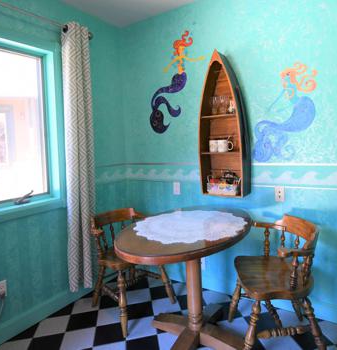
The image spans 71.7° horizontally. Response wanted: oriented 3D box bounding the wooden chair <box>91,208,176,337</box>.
[{"bbox_3d":[-0.316,0.720,1.934,0.530,0.760,0.540,1,5,42],"label":"wooden chair"}]

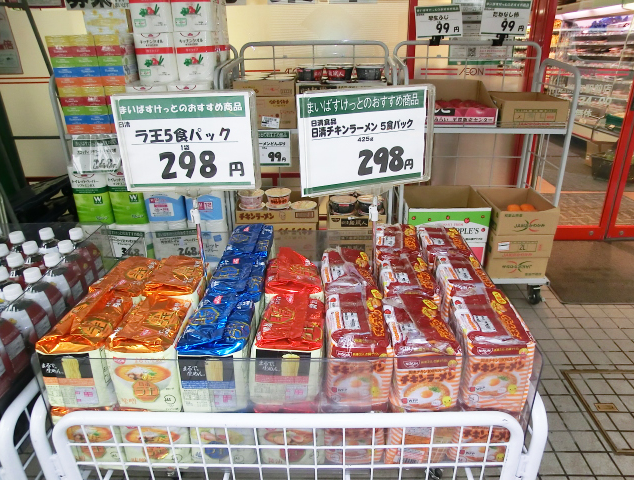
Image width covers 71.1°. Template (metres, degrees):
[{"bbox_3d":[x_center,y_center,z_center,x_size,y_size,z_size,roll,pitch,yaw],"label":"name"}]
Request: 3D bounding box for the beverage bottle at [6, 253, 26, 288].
[{"bbox_3d":[-0.794,0.145,1.215,0.086,0.225,0.081,-1,25,3],"label":"beverage bottle"}]

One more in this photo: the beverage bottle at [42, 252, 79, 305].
[{"bbox_3d":[-0.695,0.143,1.211,0.086,0.225,0.081,-1,25,3],"label":"beverage bottle"}]

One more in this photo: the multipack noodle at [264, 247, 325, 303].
[{"bbox_3d":[-0.049,0.136,1.021,0.118,0.160,0.185,-1,22,0],"label":"multipack noodle"}]

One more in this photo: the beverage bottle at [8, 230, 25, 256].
[{"bbox_3d":[-0.885,0.083,1.358,0.086,0.225,0.081,-1,25,3],"label":"beverage bottle"}]

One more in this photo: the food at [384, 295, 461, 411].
[{"bbox_3d":[0.192,0.210,0.856,0.112,0.143,0.185,-1,22,0],"label":"food"}]

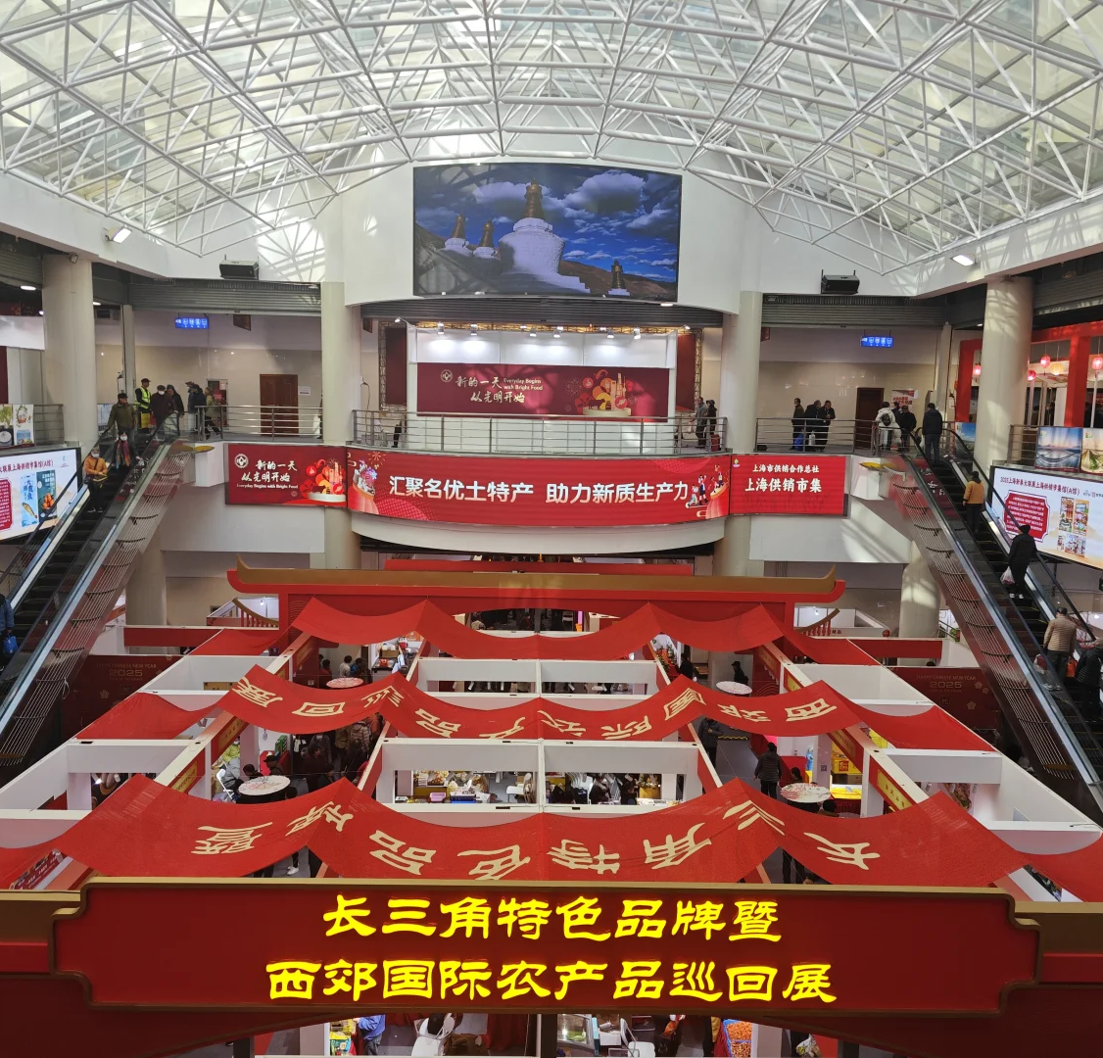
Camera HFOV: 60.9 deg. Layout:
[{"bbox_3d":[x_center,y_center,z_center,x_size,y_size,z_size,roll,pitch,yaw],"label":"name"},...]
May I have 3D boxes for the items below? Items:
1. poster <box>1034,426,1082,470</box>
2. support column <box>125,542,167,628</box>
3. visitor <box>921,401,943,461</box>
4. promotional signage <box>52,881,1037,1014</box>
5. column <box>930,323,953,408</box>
[{"bbox_3d":[12.502,-1.974,23.131,0.050,1.030,1.900,1,7,-1],"label":"poster"},{"bbox_3d":[-13.217,2.846,30.680,1.230,5.000,1.230,1,7,-1],"label":"support column"},{"bbox_3d":[10.877,-2.735,26.783,0.560,1.690,0.360,1,7,-1],"label":"visitor"},{"bbox_3d":[-0.018,4.011,9.097,9.450,1.320,0.250,1,7,-1],"label":"promotional signage"},{"bbox_3d":[12.256,-4.379,29.373,0.400,4.110,0.400,1,7,-1],"label":"column"}]

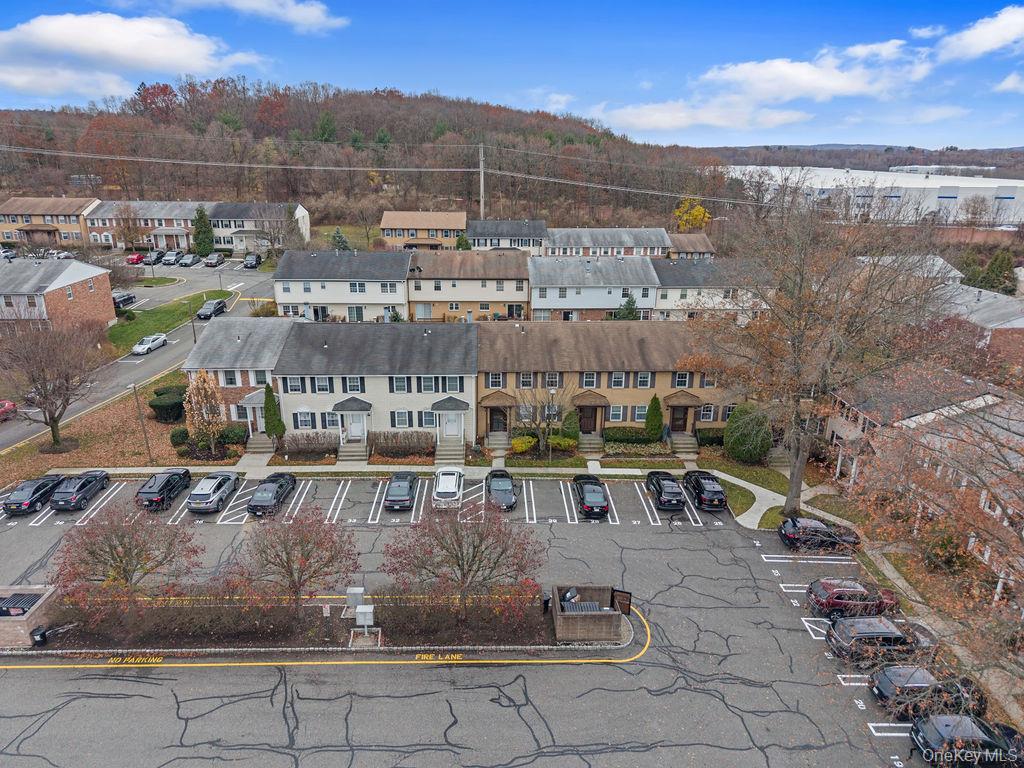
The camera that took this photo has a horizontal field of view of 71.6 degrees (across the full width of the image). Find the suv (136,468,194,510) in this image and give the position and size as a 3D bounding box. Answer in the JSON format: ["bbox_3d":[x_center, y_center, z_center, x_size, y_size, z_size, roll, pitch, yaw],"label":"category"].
[{"bbox_3d":[-23.784,7.024,48.232,1.850,1.680,4.700,0,20,-3],"label":"suv"}]

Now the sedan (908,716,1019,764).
[{"bbox_3d":[19.262,14.700,29.329,4.800,1.450,1.840,1,20,1],"label":"sedan"}]

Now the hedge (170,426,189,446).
[{"bbox_3d":[-26.134,3.974,55.779,1.450,1.420,1.450,0,18,-3],"label":"hedge"}]

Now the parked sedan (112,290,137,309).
[{"bbox_3d":[-48.489,-10.454,87.772,1.820,1.480,4.700,2,20,2],"label":"parked sedan"}]

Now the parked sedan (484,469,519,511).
[{"bbox_3d":[-0.679,7.142,49.288,1.810,1.450,4.600,-2,20,-7],"label":"parked sedan"}]

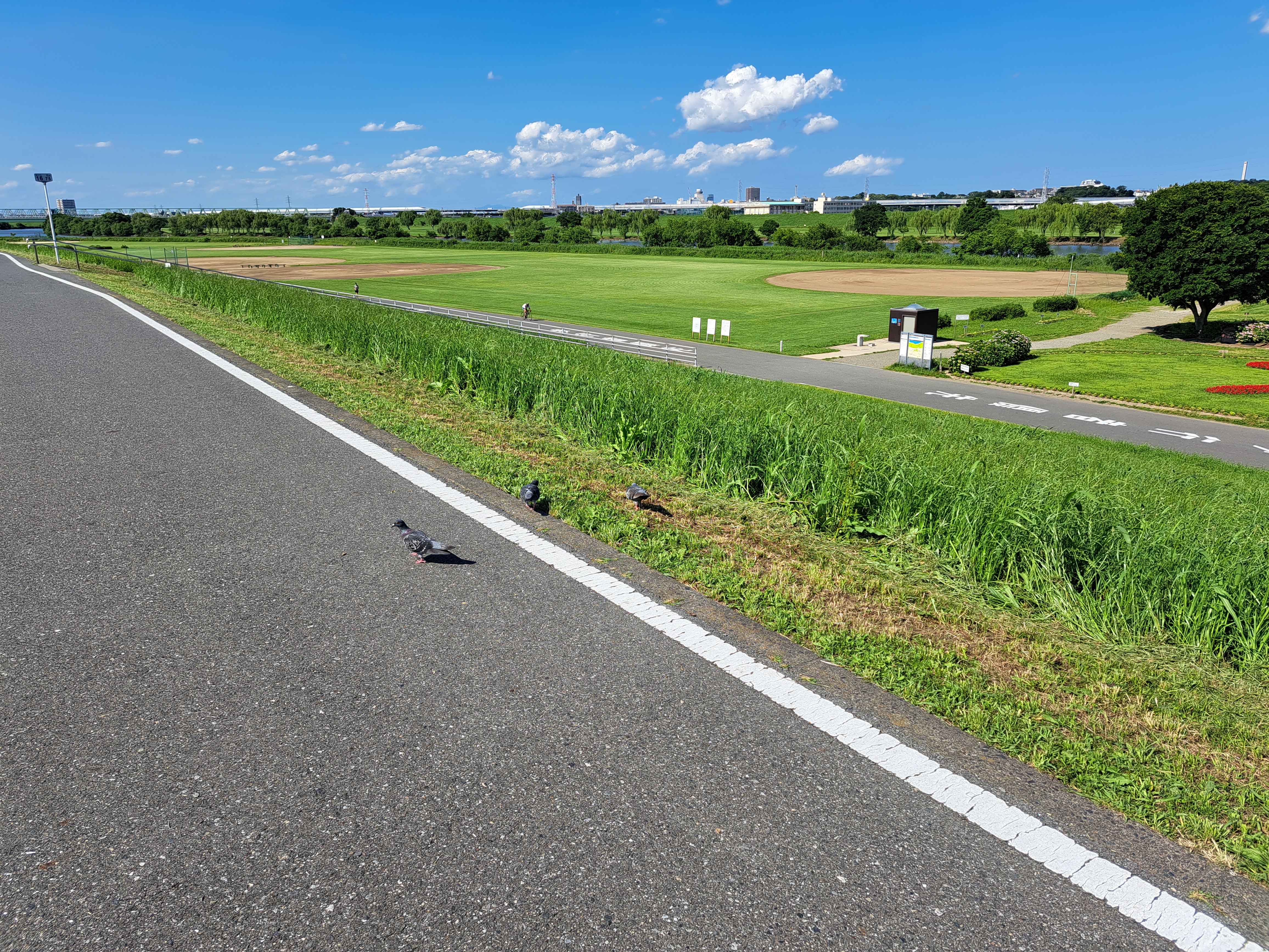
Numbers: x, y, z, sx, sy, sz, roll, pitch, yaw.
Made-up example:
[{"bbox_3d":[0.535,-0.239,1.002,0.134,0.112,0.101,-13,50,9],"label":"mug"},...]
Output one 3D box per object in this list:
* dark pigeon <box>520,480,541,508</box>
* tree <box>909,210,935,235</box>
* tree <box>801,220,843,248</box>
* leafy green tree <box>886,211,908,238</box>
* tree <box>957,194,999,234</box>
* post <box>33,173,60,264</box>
[{"bbox_3d":[-0.590,0.102,5.087,0.125,0.185,0.280,1,17,4],"label":"dark pigeon"},{"bbox_3d":[123.931,-108.064,377.144,10.760,10.740,10.760,5,17,17],"label":"tree"},{"bbox_3d":[50.588,-64.317,236.439,11.170,8.230,11.170,3,17,11],"label":"tree"},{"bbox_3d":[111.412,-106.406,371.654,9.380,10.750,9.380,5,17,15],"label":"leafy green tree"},{"bbox_3d":[146.493,-110.322,373.403,17.660,17.070,17.660,6,18,20],"label":"tree"},{"bbox_3d":[-22.018,-9.673,33.163,0.700,3.260,0.120,-10,19,-31],"label":"post"}]

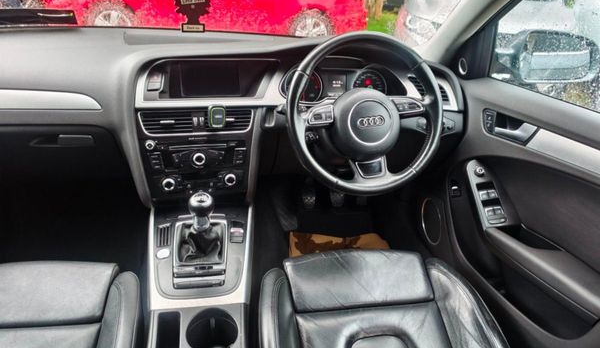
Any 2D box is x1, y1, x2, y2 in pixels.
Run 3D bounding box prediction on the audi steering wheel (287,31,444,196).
[{"bbox_3d":[0.153,-0.138,0.935,0.375,0.372,0.100,-5,1,-10],"label":"audi steering wheel"}]

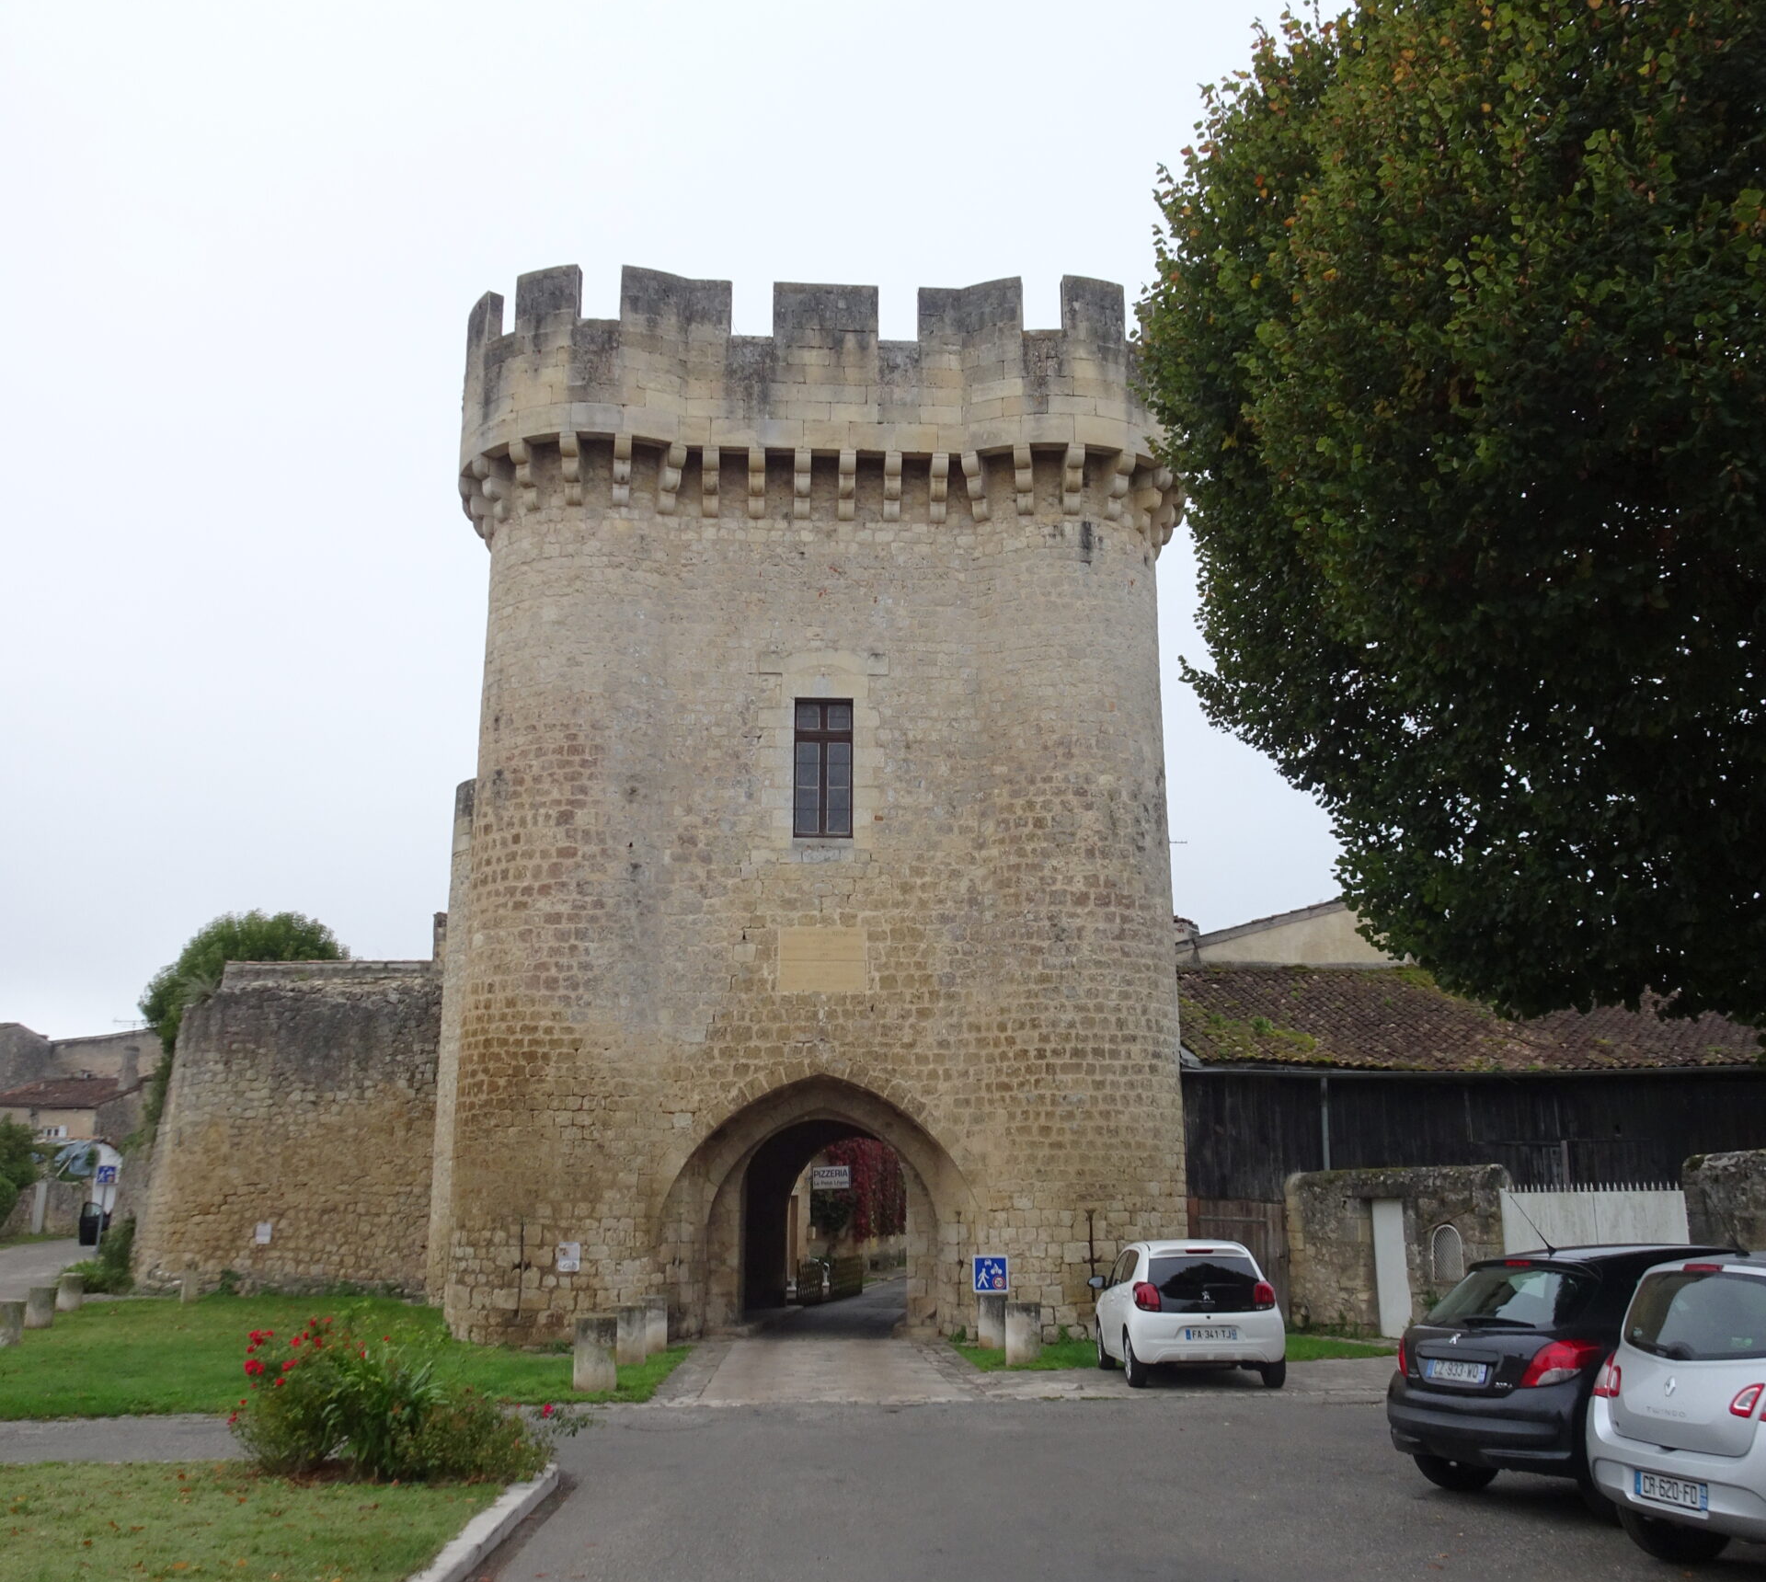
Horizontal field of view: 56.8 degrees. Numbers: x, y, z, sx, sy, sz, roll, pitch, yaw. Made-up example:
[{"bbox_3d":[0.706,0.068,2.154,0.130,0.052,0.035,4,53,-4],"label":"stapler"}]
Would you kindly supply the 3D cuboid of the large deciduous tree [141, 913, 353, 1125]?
[{"bbox_3d":[-14.572,7.019,38.517,5.800,8.400,5.800,0,-15,0],"label":"large deciduous tree"}]

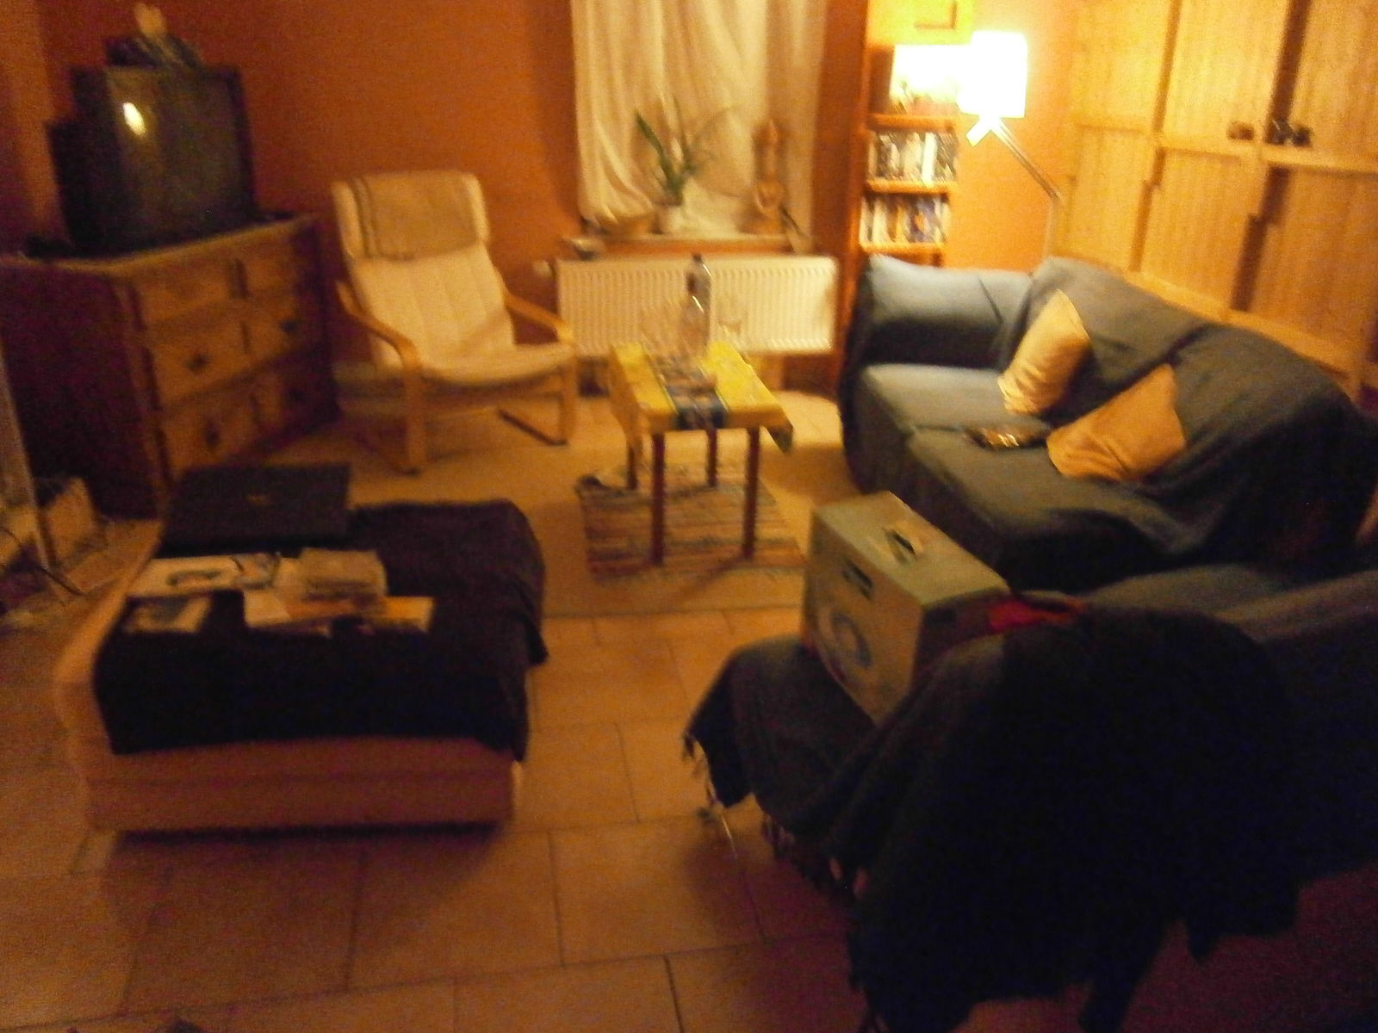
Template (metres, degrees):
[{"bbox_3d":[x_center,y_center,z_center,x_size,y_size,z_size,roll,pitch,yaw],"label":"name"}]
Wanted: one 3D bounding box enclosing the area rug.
[{"bbox_3d":[-0.029,-0.016,3.422,0.650,0.012,0.886,-3,23,-10],"label":"area rug"}]

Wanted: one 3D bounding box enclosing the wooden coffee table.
[{"bbox_3d":[0.006,-0.234,3.376,0.420,0.450,0.810,-3,23,-10],"label":"wooden coffee table"}]

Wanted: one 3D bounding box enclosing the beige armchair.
[{"bbox_3d":[-0.933,-0.805,3.976,0.680,1.000,0.820,-14,27,-34],"label":"beige armchair"}]

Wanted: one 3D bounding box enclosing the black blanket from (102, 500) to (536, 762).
[{"bbox_3d":[-0.650,0.185,2.061,0.740,0.235,0.710,0,23,-4],"label":"black blanket"}]

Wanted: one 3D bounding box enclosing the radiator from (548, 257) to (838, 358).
[{"bbox_3d":[0.037,-0.920,4.514,1.210,0.410,0.100,-3,23,-10],"label":"radiator"}]

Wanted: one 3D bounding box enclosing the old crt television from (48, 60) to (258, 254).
[{"bbox_3d":[-1.861,-1.219,3.479,0.420,0.530,0.590,12,25,23],"label":"old crt television"}]

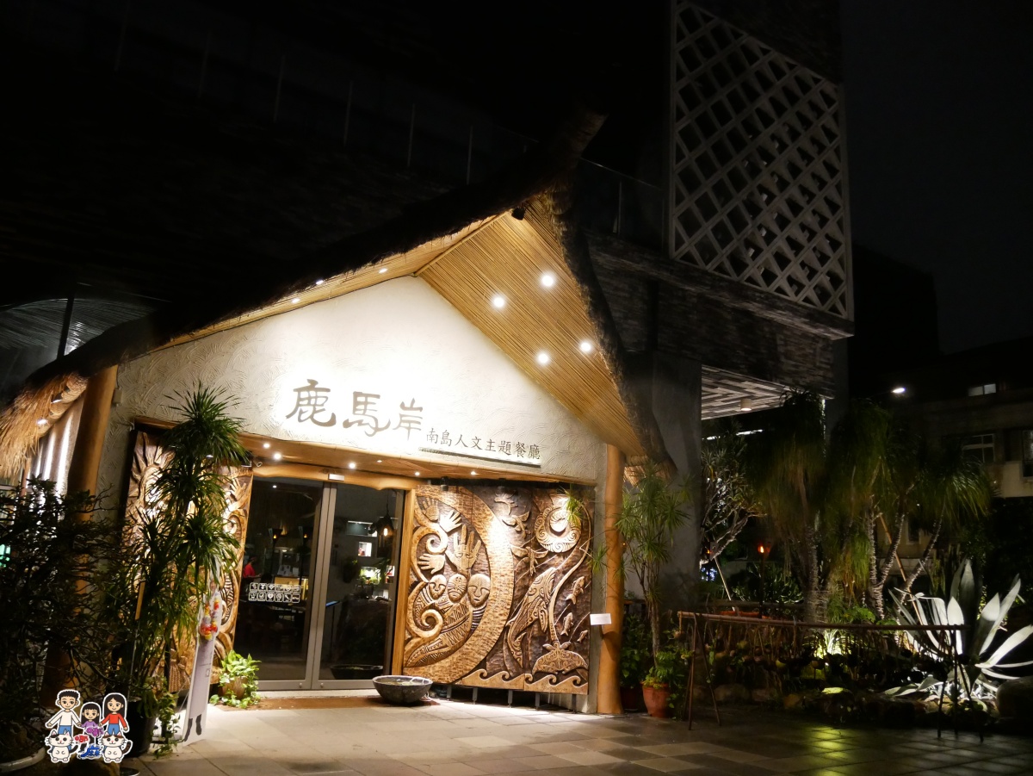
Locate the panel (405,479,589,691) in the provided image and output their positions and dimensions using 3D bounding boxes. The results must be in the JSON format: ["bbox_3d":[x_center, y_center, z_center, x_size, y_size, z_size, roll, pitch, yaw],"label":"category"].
[{"bbox_3d":[-0.219,2.429,10.345,2.320,2.410,0.120,0,-13,13],"label":"panel"}]

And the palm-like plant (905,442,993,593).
[{"bbox_3d":[6.935,2.098,13.400,1.400,2.400,1.400,-4,-15,27],"label":"palm-like plant"}]

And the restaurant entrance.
[{"bbox_3d":[-2.492,2.537,10.830,2.050,2.580,0.100,10,-15,-29],"label":"restaurant entrance"}]

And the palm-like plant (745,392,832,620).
[{"bbox_3d":[4.303,1.944,13.200,1.350,3.650,1.350,-1,-14,18],"label":"palm-like plant"}]

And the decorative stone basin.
[{"bbox_3d":[-1.316,3.584,9.887,0.720,0.280,0.720,4,-13,-6],"label":"decorative stone basin"}]

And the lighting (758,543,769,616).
[{"bbox_3d":[3.938,3.041,13.300,0.180,1.200,0.180,-1,-14,16],"label":"lighting"}]

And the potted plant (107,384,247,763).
[{"bbox_3d":[-2.894,1.515,7.130,1.120,2.900,1.120,8,-14,-21],"label":"potted plant"}]

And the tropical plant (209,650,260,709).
[{"bbox_3d":[-3.128,3.213,9.396,0.600,0.620,0.550,7,-14,-16],"label":"tropical plant"}]

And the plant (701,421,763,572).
[{"bbox_3d":[3.605,1.916,14.200,1.100,2.600,1.200,0,-14,14],"label":"plant"}]

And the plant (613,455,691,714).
[{"bbox_3d":[1.704,2.439,10.318,0.930,3.000,0.930,1,-13,10],"label":"plant"}]

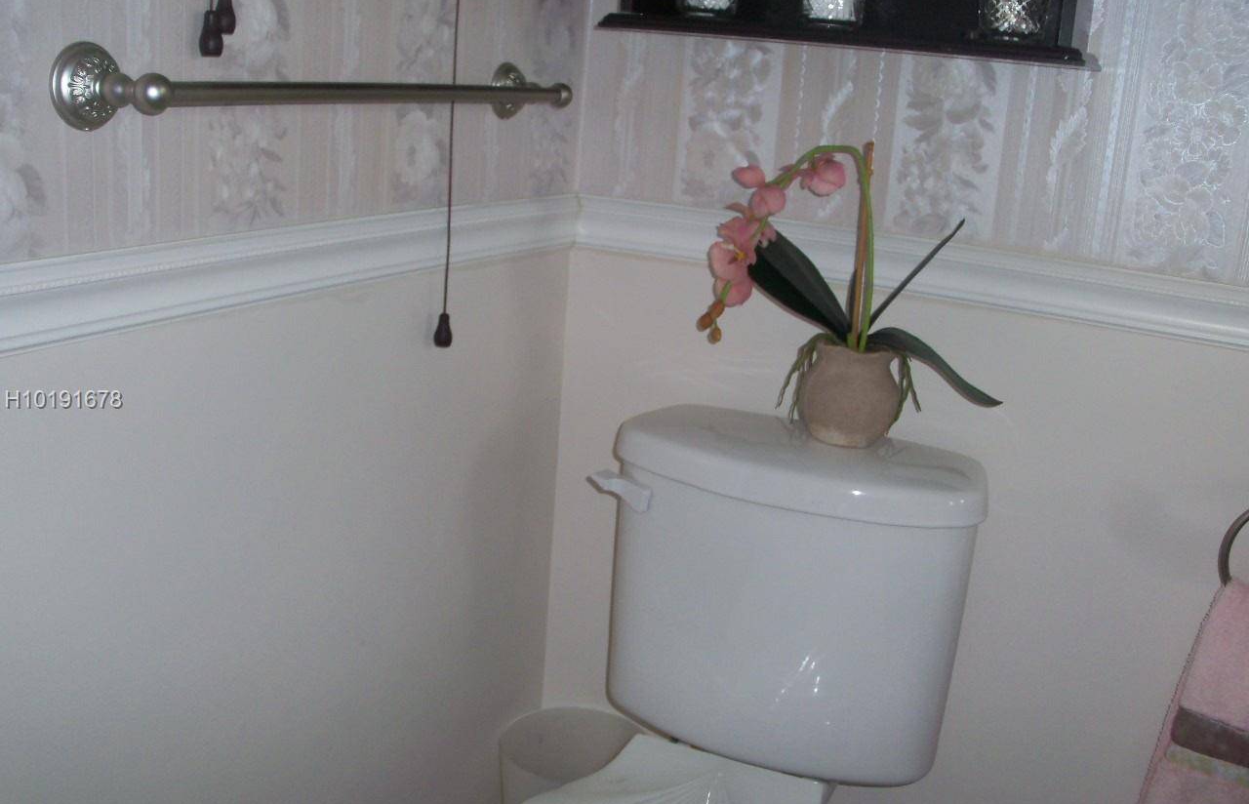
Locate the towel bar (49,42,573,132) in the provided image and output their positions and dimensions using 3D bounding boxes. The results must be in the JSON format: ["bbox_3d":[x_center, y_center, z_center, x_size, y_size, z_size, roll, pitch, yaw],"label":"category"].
[{"bbox_3d":[-0.239,-0.298,1.218,0.088,0.066,0.667,12,17,26],"label":"towel bar"}]

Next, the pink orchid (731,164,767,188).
[{"bbox_3d":[0.147,-0.268,1.497,0.038,0.028,0.031,12,17,26],"label":"pink orchid"}]

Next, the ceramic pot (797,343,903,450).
[{"bbox_3d":[0.267,-0.011,1.482,0.120,0.117,0.120,4,16,-1],"label":"ceramic pot"}]

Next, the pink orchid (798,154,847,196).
[{"bbox_3d":[0.229,-0.261,1.454,0.051,0.045,0.042,12,17,26],"label":"pink orchid"}]

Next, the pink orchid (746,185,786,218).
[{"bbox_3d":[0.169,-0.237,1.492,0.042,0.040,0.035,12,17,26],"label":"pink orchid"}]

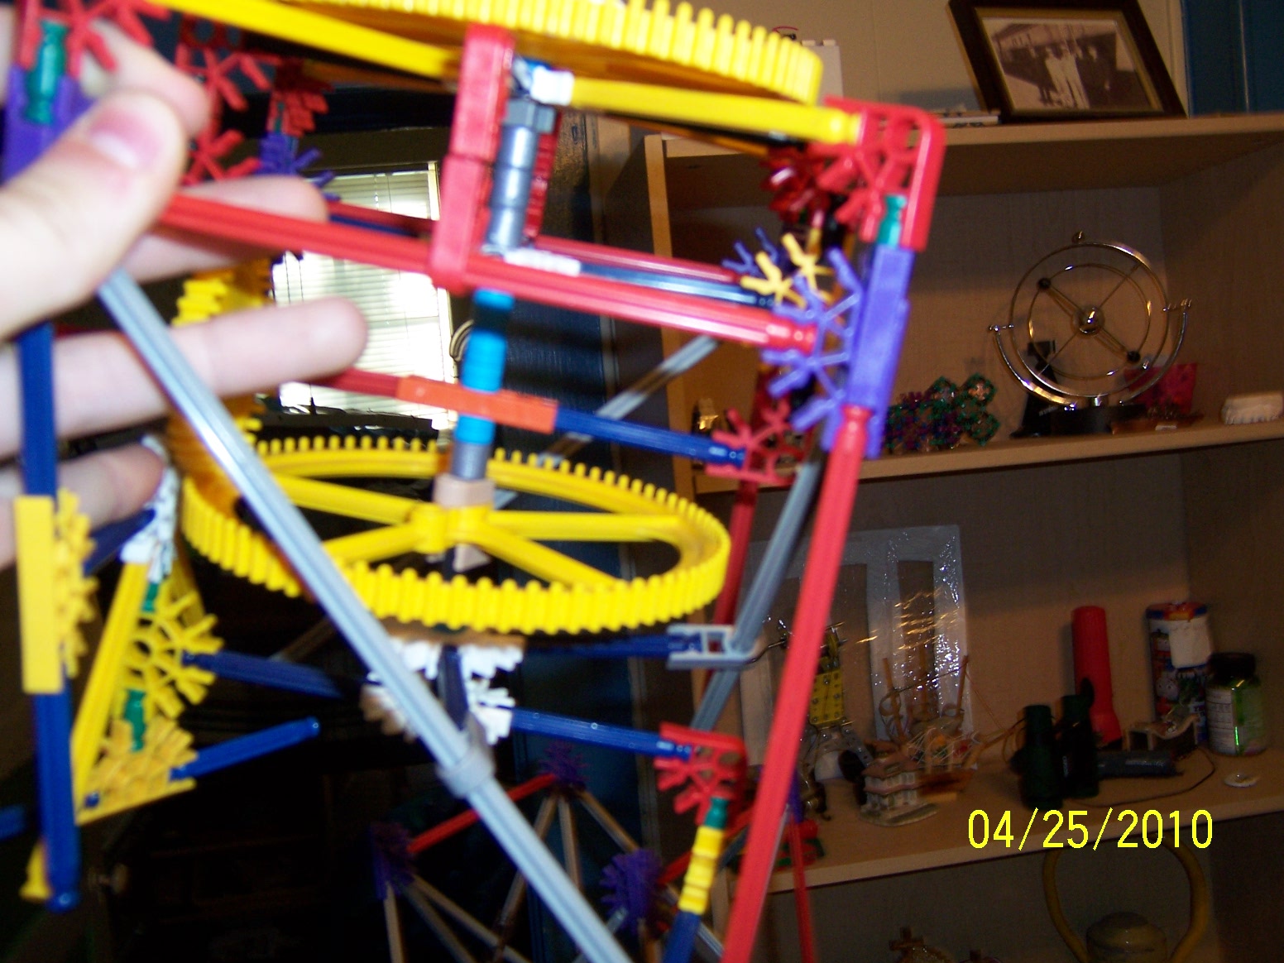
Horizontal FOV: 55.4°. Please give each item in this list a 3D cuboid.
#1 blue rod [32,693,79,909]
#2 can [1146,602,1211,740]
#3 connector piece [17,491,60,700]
[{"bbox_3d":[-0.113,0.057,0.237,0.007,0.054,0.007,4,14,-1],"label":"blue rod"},{"bbox_3d":[0.615,0.220,1.400,0.066,0.155,0.066,-5,3,23],"label":"can"},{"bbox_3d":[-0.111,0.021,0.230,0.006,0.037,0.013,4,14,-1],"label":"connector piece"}]

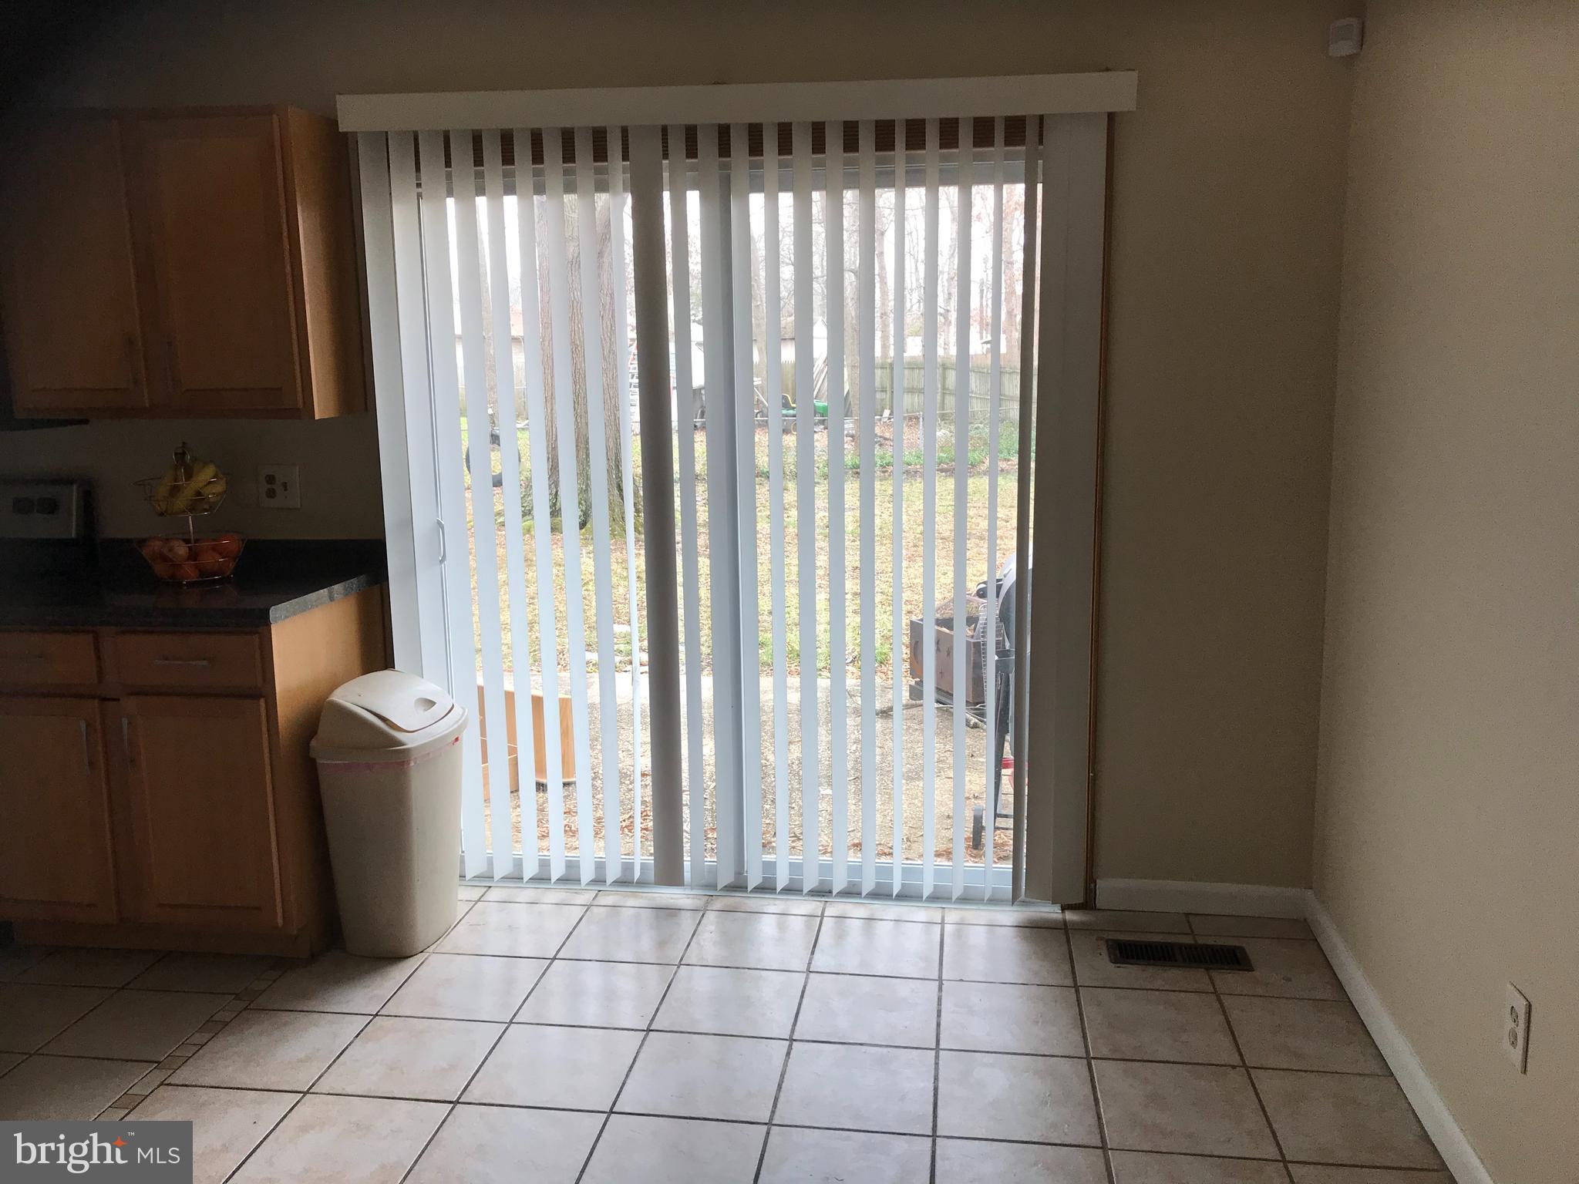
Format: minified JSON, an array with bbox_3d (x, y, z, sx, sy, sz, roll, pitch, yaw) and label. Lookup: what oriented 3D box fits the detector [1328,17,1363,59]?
[{"bbox_3d":[1.334,-1.329,3.062,0.045,0.083,0.068,-8,12,-37],"label":"detector"}]

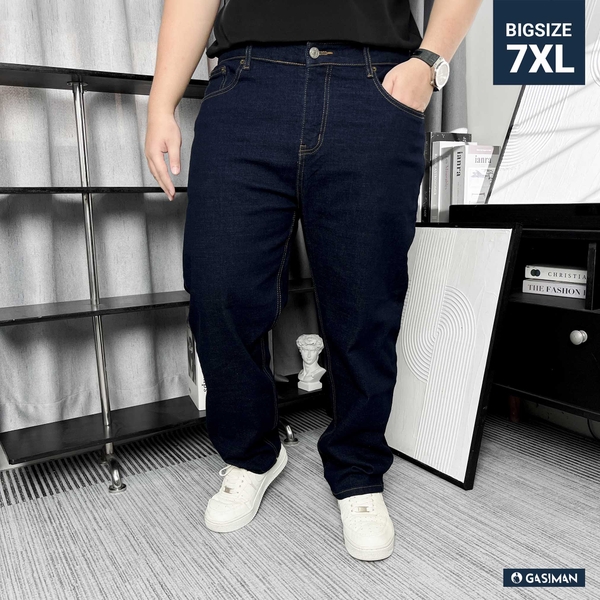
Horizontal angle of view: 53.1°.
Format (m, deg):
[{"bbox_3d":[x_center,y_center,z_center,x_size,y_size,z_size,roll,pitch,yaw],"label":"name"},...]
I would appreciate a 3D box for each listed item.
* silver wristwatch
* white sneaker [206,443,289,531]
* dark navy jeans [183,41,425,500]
[{"bbox_3d":[0.243,-0.428,1.133,0.060,0.048,0.066,25,-5,29],"label":"silver wristwatch"},{"bbox_3d":[-0.120,0.401,1.411,0.120,0.120,0.315,2,10,19],"label":"white sneaker"},{"bbox_3d":[0.011,-0.038,1.292,0.490,0.960,0.380,-2,10,-3],"label":"dark navy jeans"}]

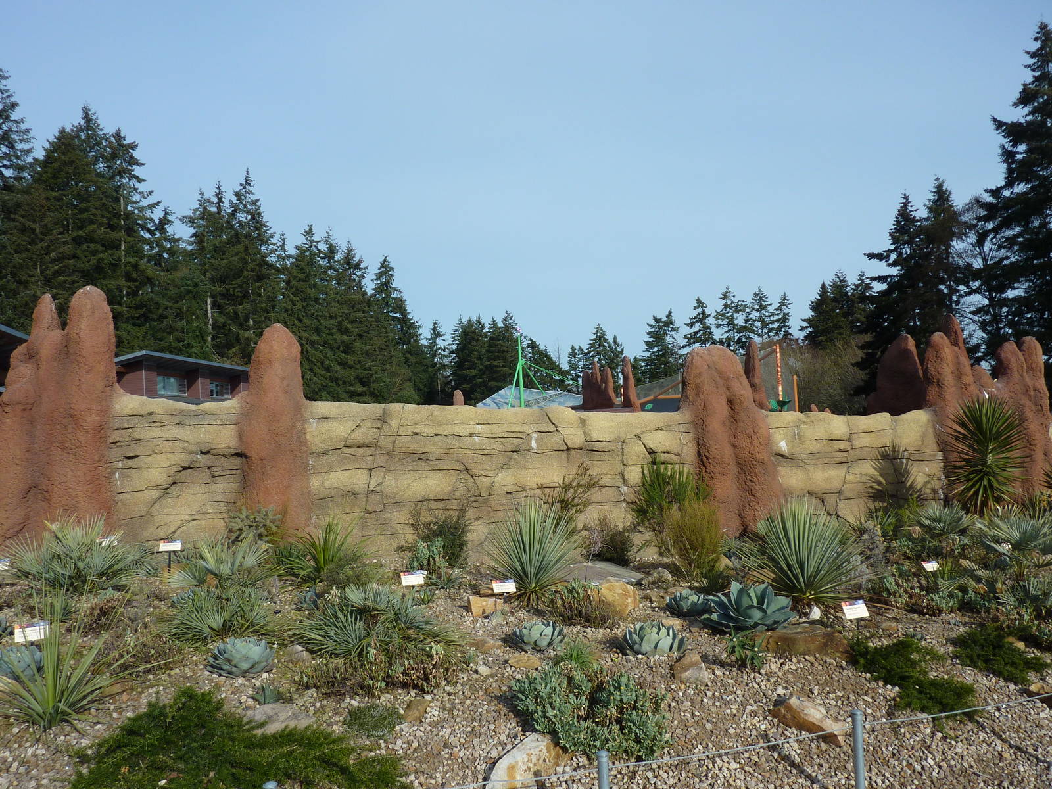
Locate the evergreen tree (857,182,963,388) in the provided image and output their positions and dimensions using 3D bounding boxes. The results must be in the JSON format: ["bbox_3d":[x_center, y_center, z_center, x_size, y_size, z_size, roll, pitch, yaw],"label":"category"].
[{"bbox_3d":[29.270,-7.812,58.000,8.000,17.000,8.000,-2,-1,0],"label":"evergreen tree"}]

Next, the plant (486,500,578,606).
[{"bbox_3d":[0.041,1.041,5.000,0.600,0.680,0.590,-2,0,0],"label":"plant"}]

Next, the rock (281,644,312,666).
[{"bbox_3d":[-1.175,1.335,3.900,0.145,0.088,0.120,-3,-2,0],"label":"rock"}]

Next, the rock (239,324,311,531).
[{"bbox_3d":[-2.134,0.320,6.500,0.580,1.800,0.560,-3,-2,0],"label":"rock"}]

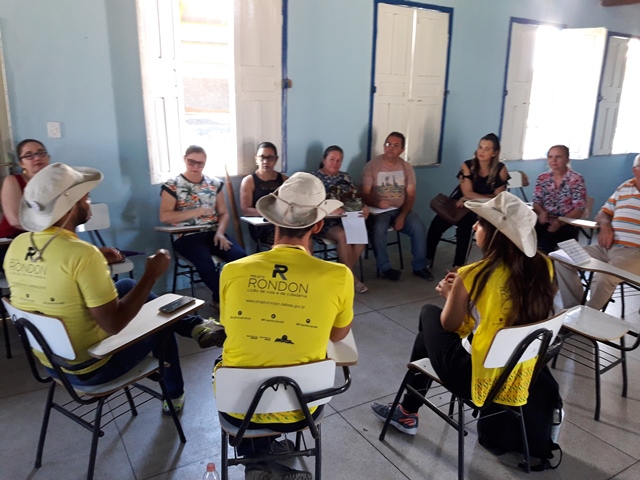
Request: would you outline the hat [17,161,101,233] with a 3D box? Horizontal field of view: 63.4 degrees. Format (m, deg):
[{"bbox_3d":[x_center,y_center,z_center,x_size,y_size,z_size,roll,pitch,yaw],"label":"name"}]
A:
[{"bbox_3d":[-1.002,-0.172,2.016,0.290,0.160,0.360,12,48,35],"label":"hat"}]

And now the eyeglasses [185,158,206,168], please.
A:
[{"bbox_3d":[-0.913,-0.585,3.803,0.140,0.045,0.135,2,15,-20],"label":"eyeglasses"}]

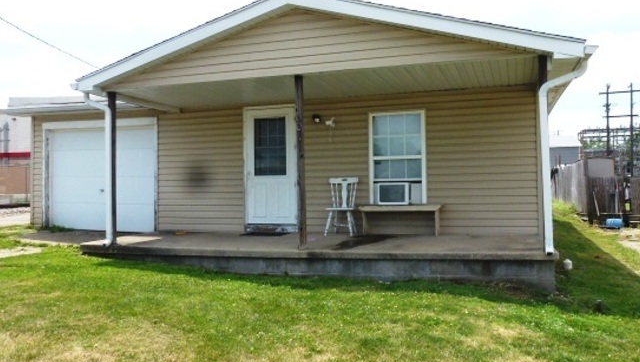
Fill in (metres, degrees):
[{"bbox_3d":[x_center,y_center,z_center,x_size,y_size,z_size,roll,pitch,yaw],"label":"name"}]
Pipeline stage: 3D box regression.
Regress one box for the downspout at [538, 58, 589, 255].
[{"bbox_3d":[2.651,-0.266,4.776,0.490,2.110,0.200,-1,-2,16],"label":"downspout"}]

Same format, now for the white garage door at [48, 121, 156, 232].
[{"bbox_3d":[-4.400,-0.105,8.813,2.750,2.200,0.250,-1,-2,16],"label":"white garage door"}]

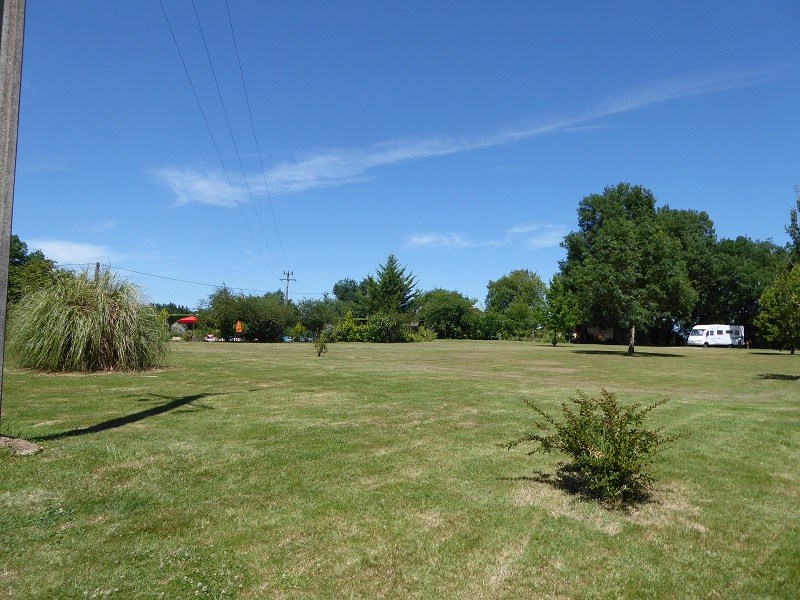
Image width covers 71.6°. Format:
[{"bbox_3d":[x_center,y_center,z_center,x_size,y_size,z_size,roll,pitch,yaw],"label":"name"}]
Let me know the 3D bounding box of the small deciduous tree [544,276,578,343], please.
[{"bbox_3d":[19.145,1.208,67.000,4.400,8.580,4.300,0,-3,16],"label":"small deciduous tree"}]

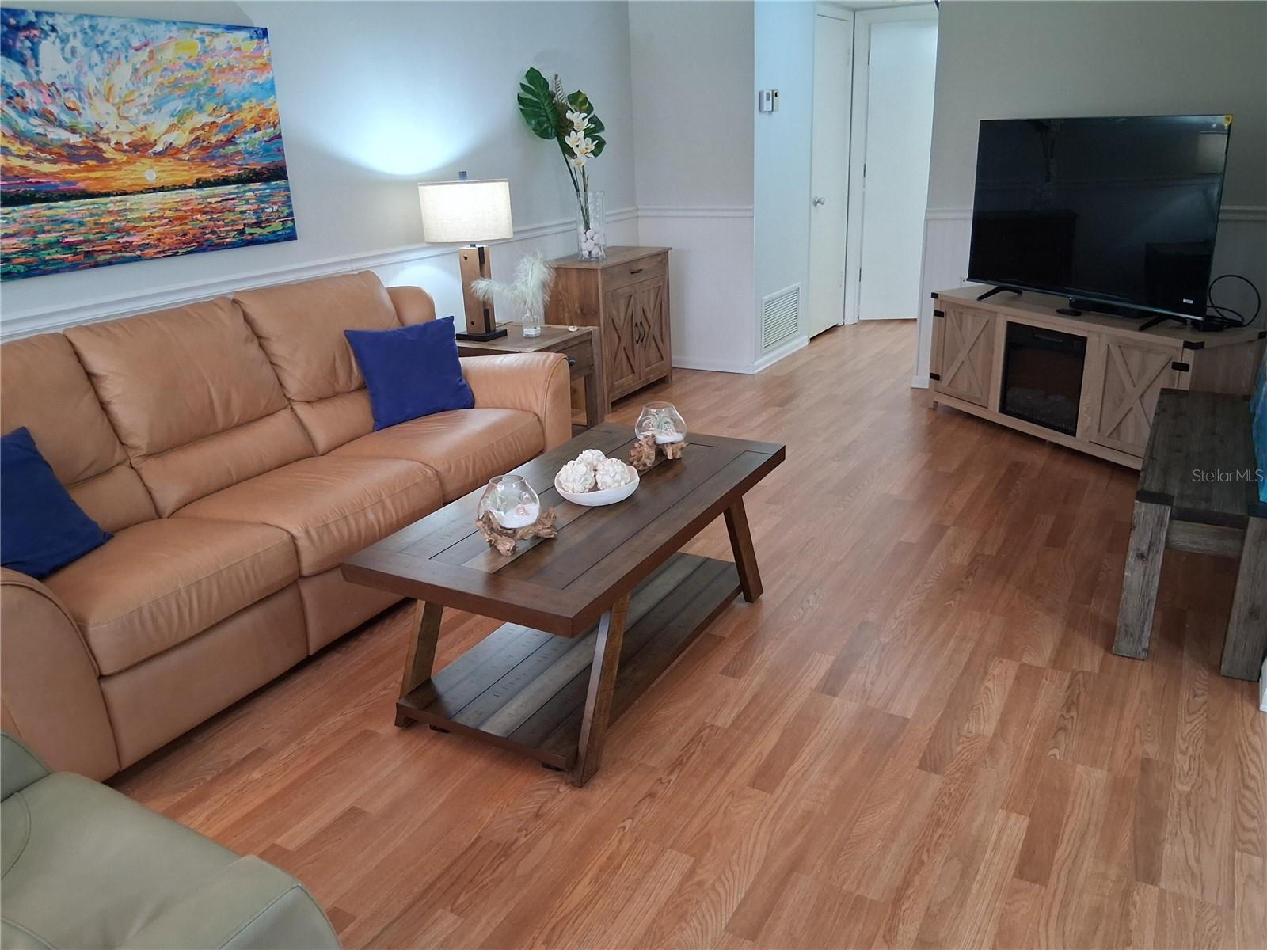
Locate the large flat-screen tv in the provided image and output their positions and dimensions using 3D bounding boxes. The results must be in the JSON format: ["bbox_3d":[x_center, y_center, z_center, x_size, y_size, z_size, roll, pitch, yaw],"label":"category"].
[{"bbox_3d":[1.903,-1.125,4.065,0.090,0.745,1.290,-10,21,-20],"label":"large flat-screen tv"}]

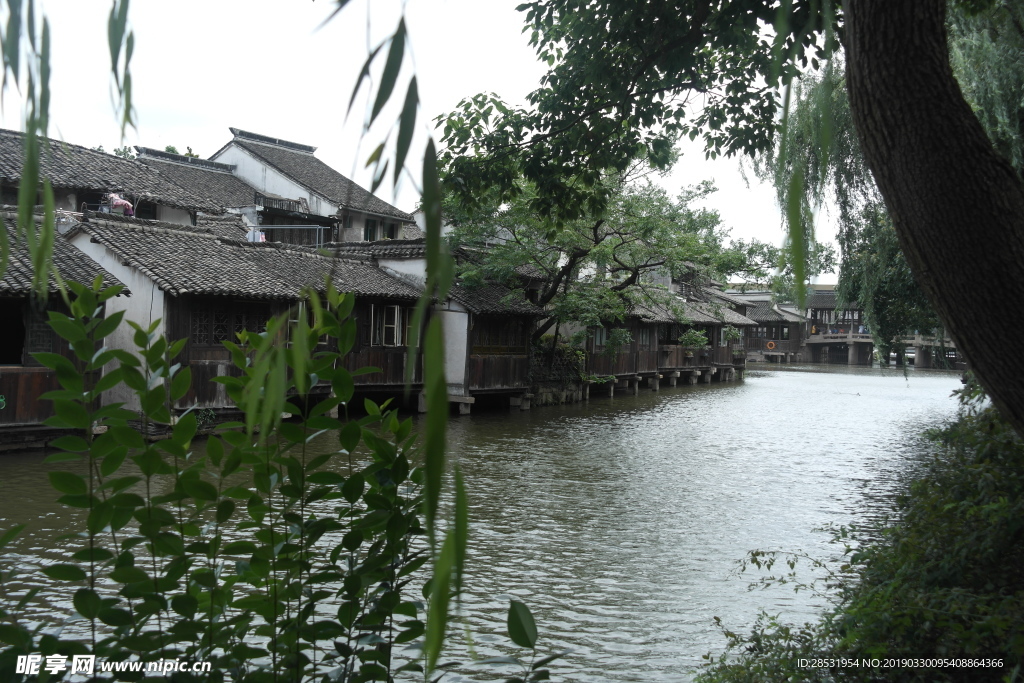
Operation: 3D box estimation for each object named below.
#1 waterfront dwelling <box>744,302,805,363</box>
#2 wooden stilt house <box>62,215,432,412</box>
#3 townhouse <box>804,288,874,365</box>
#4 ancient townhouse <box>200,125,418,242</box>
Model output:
[{"bbox_3d":[24.800,-0.800,99.500,6.600,5.800,6.000,0,0,0],"label":"waterfront dwelling"},{"bbox_3d":[-7.400,-0.700,28.700,6.200,4.600,10.500,0,0,30],"label":"wooden stilt house"},{"bbox_3d":[31.600,-1.500,98.000,7.400,7.300,6.000,0,0,6],"label":"townhouse"},{"bbox_3d":[-9.100,-3.700,42.600,9.600,9.000,5.600,0,0,30],"label":"ancient townhouse"}]

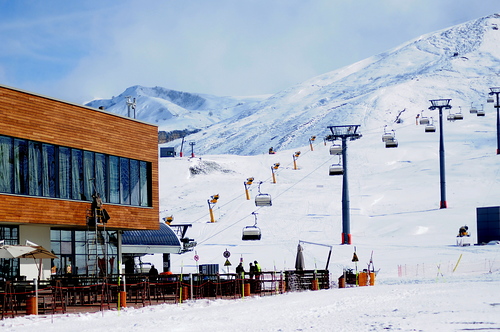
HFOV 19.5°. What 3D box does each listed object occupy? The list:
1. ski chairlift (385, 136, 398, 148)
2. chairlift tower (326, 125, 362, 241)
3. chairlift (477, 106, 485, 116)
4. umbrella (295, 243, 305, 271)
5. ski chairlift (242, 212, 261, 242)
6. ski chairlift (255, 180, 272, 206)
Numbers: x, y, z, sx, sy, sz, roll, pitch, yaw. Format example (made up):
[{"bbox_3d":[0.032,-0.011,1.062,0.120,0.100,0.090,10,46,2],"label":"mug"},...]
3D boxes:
[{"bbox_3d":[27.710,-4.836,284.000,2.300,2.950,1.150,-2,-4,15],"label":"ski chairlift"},{"bbox_3d":[16.520,3.214,253.000,5.700,20.700,3.000,-2,-4,15],"label":"chairlift tower"},{"bbox_3d":[68.579,-16.314,432.000,2.300,3.400,1.150,-2,-4,15],"label":"chairlift"},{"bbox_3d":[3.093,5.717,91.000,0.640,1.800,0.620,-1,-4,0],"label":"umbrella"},{"bbox_3d":[0.229,7.698,185.000,2.300,3.500,1.150,-2,-4,15],"label":"ski chairlift"},{"bbox_3d":[1.985,4.071,211.000,2.300,3.450,1.150,-2,-4,15],"label":"ski chairlift"}]

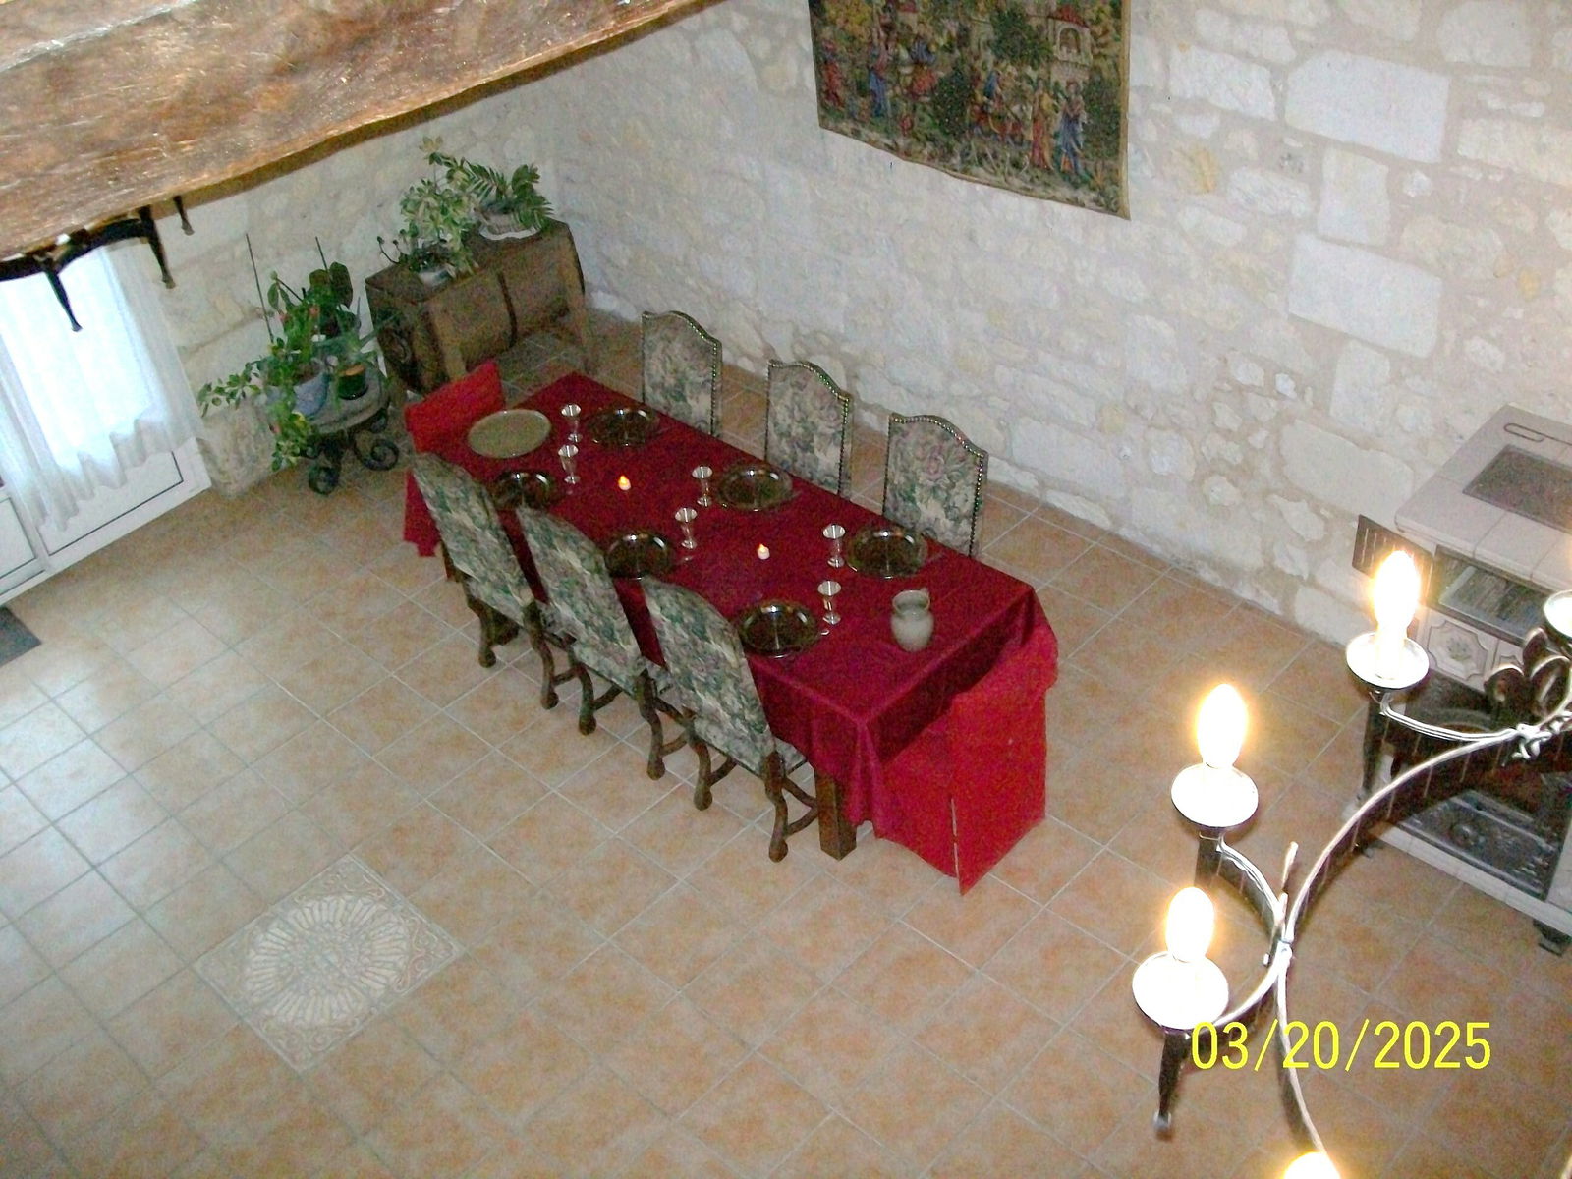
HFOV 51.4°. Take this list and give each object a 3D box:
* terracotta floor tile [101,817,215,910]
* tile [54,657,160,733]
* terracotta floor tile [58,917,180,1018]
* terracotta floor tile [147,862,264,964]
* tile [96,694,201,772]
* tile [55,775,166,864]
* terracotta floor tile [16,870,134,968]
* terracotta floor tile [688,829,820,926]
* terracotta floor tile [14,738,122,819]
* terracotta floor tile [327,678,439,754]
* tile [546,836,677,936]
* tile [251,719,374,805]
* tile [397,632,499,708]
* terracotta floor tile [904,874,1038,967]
[{"bbox_3d":[-2.203,0.964,5.735,0.325,0.010,0.325,28,49,35],"label":"terracotta floor tile"},{"bbox_3d":[-2.694,0.424,6.491,0.325,0.010,0.325,28,49,35],"label":"tile"},{"bbox_3d":[-2.206,1.265,5.441,0.321,0.010,0.321,28,49,34],"label":"terracotta floor tile"},{"bbox_3d":[-1.990,1.108,5.614,0.321,0.010,0.321,28,49,34],"label":"terracotta floor tile"},{"bbox_3d":[-2.476,0.558,6.343,0.332,0.012,0.332,28,49,35],"label":"tile"},{"bbox_3d":[-2.441,0.838,5.934,0.330,0.010,0.330,28,49,35],"label":"tile"},{"bbox_3d":[-2.419,1.121,5.569,0.330,0.010,0.330,28,49,35],"label":"terracotta floor tile"},{"bbox_3d":[-0.116,0.971,5.529,0.332,0.012,0.332,28,49,35],"label":"terracotta floor tile"},{"bbox_3d":[-2.702,0.719,6.190,0.321,0.010,0.321,28,49,34],"label":"terracotta floor tile"},{"bbox_3d":[-1.551,0.486,6.279,0.325,0.010,0.325,28,49,35],"label":"terracotta floor tile"},{"bbox_3d":[-0.583,0.996,5.497,0.330,0.010,0.330,28,49,35],"label":"tile"},{"bbox_3d":[-1.790,0.655,6.159,0.321,0.010,0.321,28,49,34],"label":"tile"},{"bbox_3d":[-1.327,0.322,6.460,0.325,0.010,0.325,28,49,35],"label":"tile"},{"bbox_3d":[0.601,1.060,5.323,0.332,0.012,0.332,28,49,35],"label":"terracotta floor tile"}]

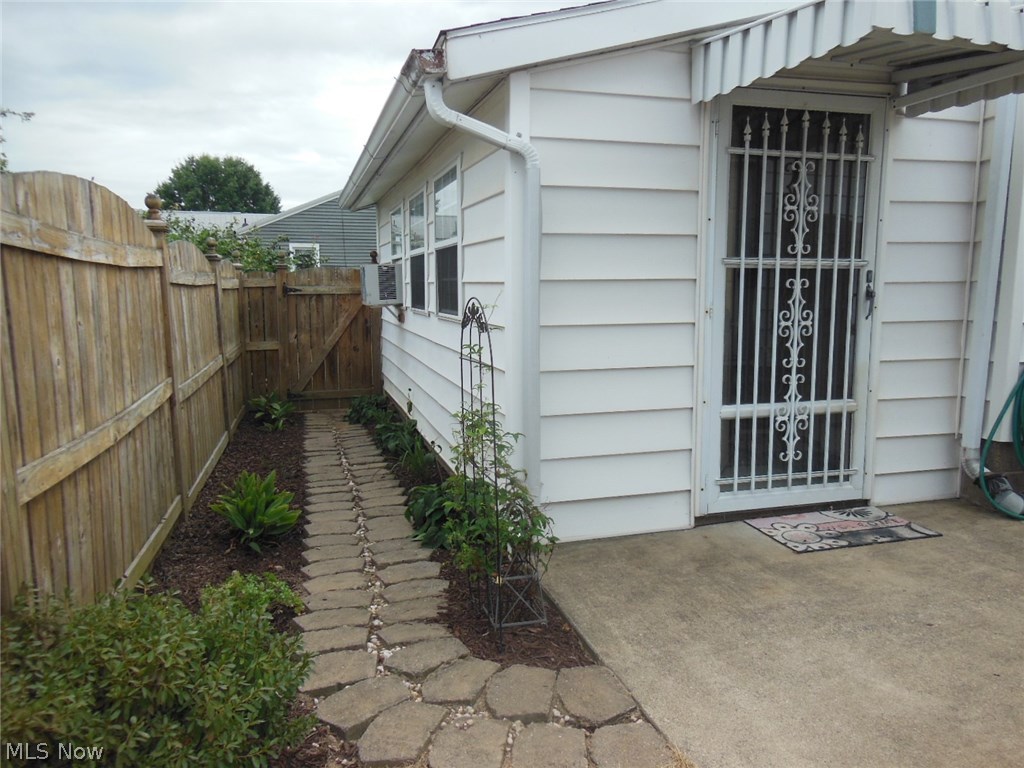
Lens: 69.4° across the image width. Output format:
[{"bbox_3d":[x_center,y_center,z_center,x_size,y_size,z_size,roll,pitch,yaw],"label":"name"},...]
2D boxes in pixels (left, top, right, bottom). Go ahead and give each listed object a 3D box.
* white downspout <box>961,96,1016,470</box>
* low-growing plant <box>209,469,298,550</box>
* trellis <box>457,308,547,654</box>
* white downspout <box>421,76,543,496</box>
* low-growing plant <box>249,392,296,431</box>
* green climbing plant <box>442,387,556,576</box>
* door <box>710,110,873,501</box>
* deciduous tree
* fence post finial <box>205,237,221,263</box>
[{"bbox_3d":[2.432,-0.490,3.781,0.085,1.980,0.110,-3,8,-16],"label":"white downspout"},{"bbox_3d":[-1.159,0.566,3.367,0.380,0.305,0.360,-3,8,-16],"label":"low-growing plant"},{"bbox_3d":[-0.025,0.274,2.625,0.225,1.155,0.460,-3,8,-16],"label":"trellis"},{"bbox_3d":[-0.108,-0.321,3.138,0.497,1.820,0.140,-3,8,-16],"label":"white downspout"},{"bbox_3d":[-2.126,0.213,6.577,0.410,0.290,0.400,-3,8,-16],"label":"low-growing plant"},{"bbox_3d":[-0.047,0.370,2.748,0.350,0.720,0.400,-3,8,-16],"label":"green climbing plant"},{"bbox_3d":[1.399,-0.375,3.627,0.915,2.010,0.065,-3,8,-16],"label":"door"},{"bbox_3d":[-17.234,-9.104,43.967,7.600,8.787,7.600,-3,8,-16],"label":"deciduous tree"},{"bbox_3d":[-2.290,-1.028,5.654,0.132,0.210,0.130,-3,8,-16],"label":"fence post finial"}]

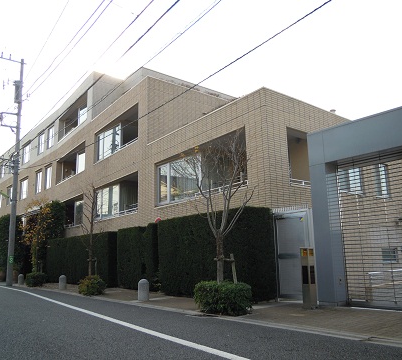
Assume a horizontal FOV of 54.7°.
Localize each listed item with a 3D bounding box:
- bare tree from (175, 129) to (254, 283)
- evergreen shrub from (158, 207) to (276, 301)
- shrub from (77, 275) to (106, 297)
[{"bbox_3d":[0.331,0.877,8.585,1.450,3.900,1.500,7,-14,-36],"label":"bare tree"},{"bbox_3d":[0.282,2.236,11.530,0.800,2.370,4.300,7,-14,-36],"label":"evergreen shrub"},{"bbox_3d":[-4.037,3.824,14.365,0.850,0.750,1.000,7,-14,-36],"label":"shrub"}]

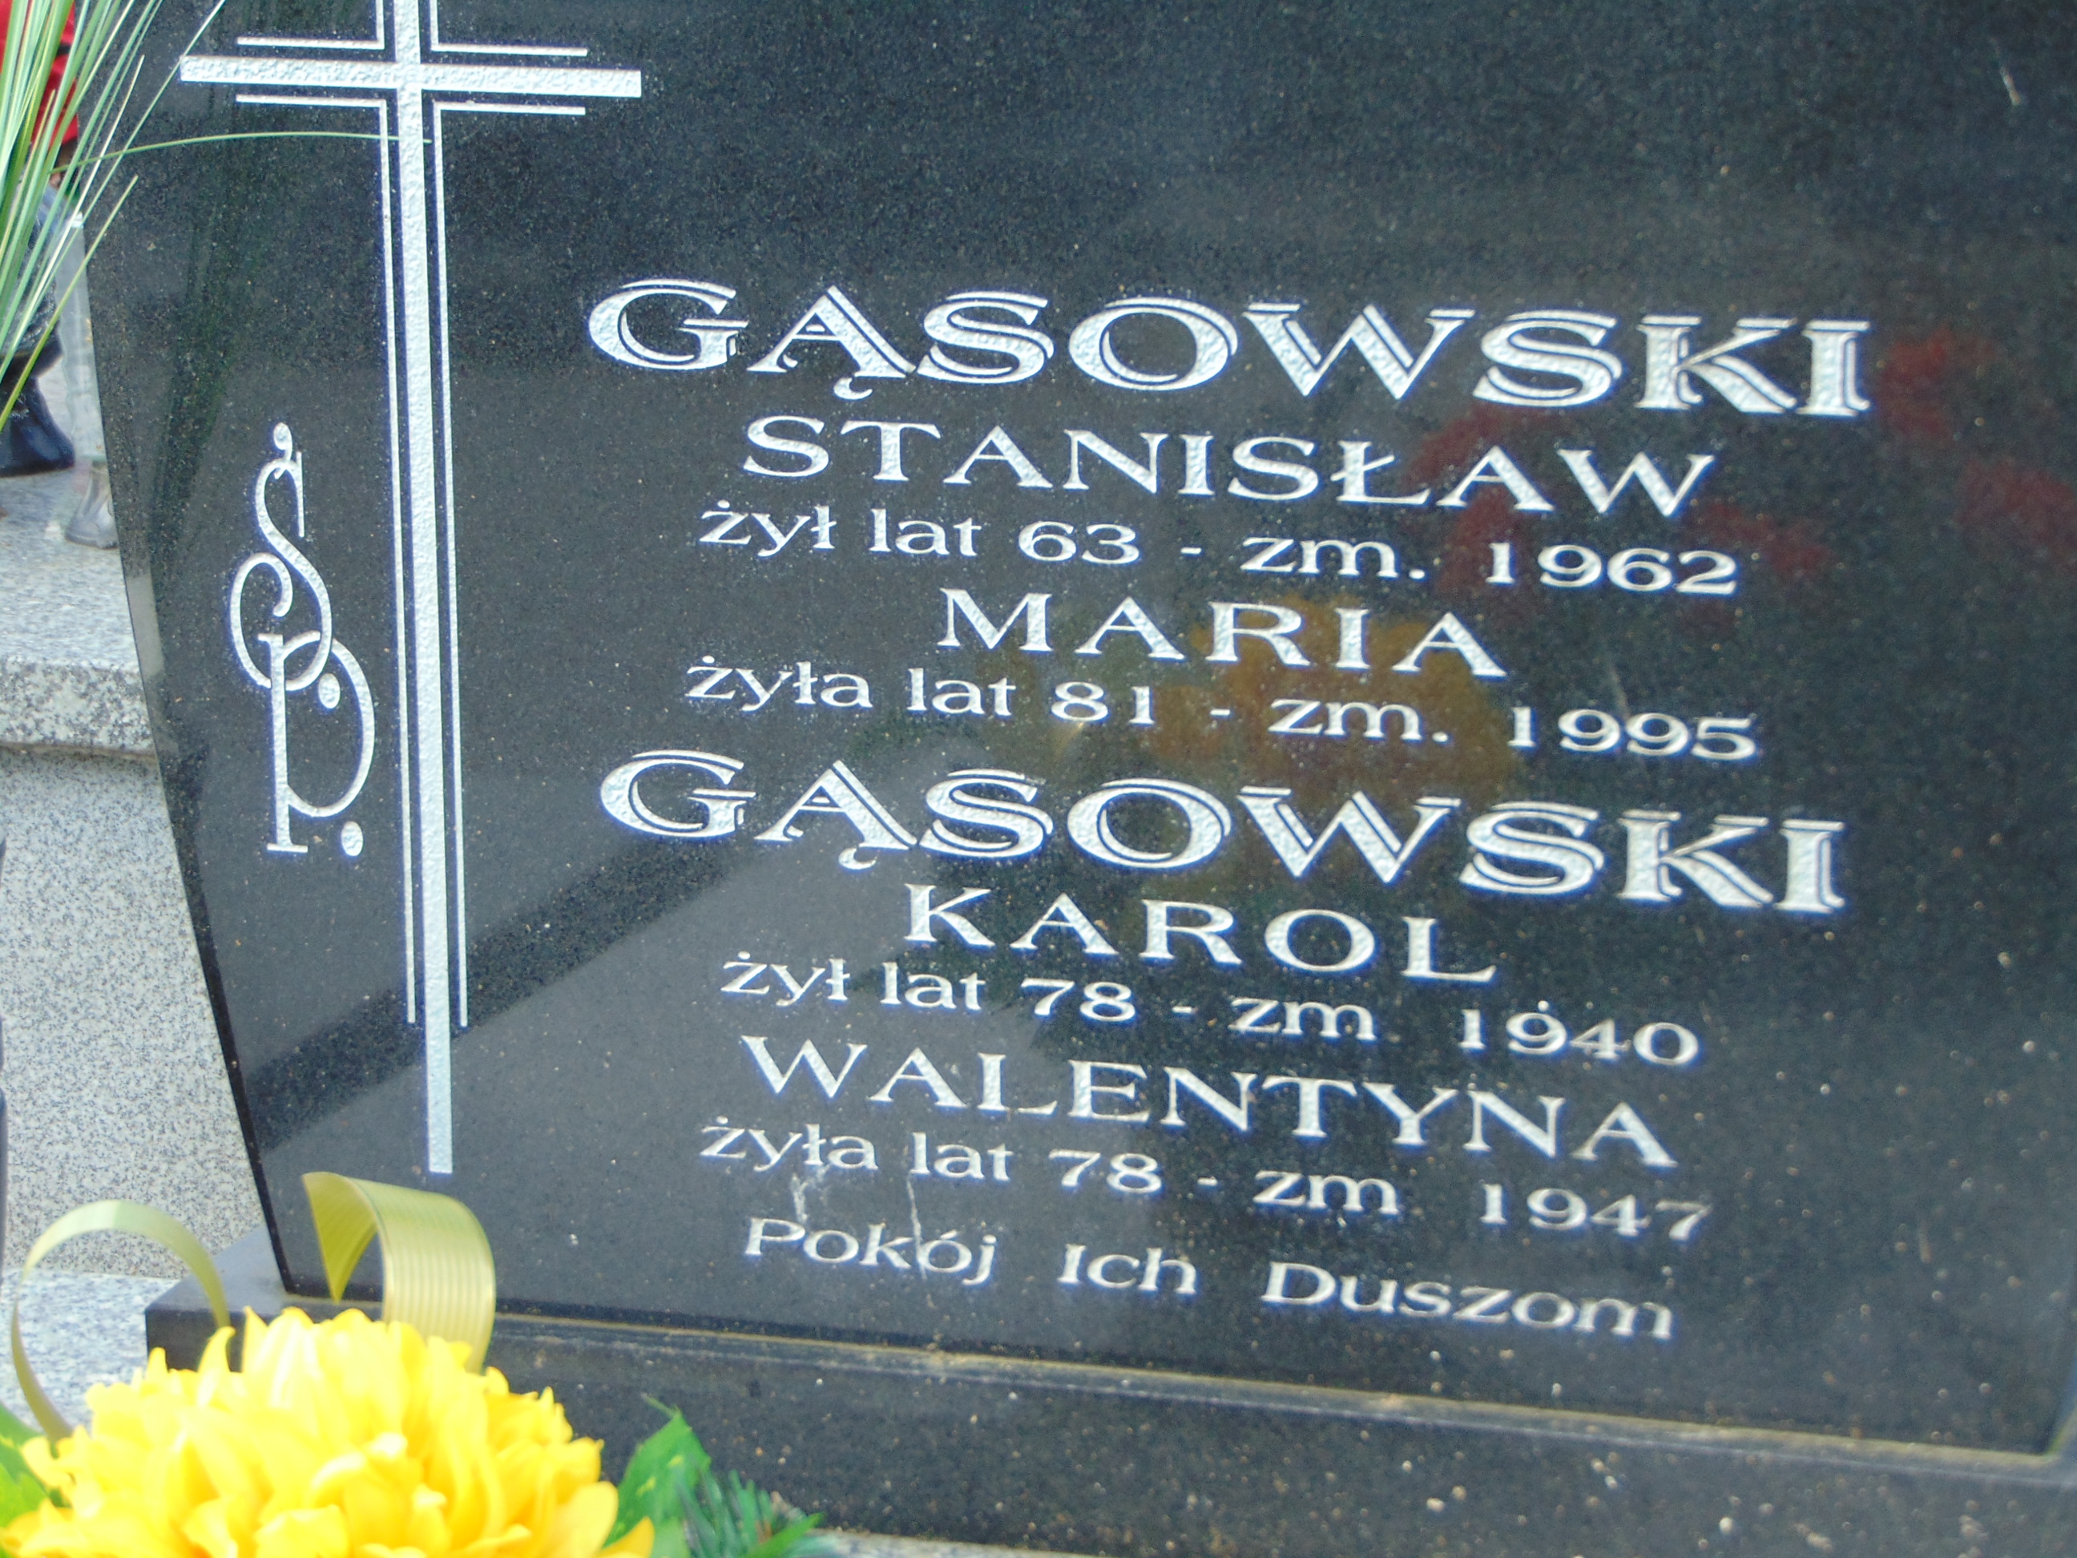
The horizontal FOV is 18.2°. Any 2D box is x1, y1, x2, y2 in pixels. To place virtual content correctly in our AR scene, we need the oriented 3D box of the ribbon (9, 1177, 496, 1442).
[{"bbox_3d":[-0.255,0.176,2.100,0.155,0.075,0.075,1,26,0],"label":"ribbon"}]

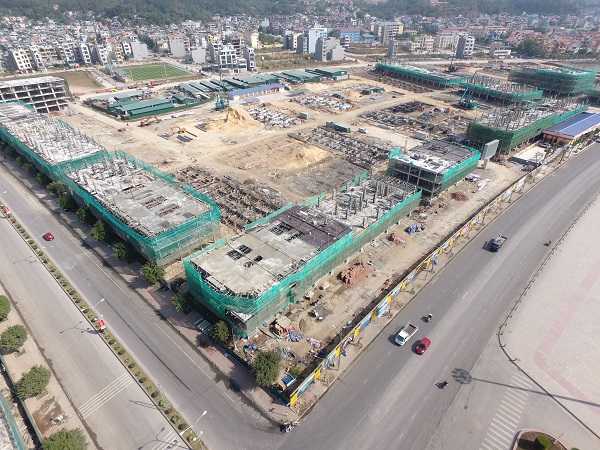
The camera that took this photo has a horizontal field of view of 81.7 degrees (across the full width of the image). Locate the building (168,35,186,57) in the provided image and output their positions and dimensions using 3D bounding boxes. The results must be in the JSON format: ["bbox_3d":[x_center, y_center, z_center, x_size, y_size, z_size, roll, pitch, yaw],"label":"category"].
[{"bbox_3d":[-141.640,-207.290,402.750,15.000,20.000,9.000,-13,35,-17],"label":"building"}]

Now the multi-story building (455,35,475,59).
[{"bbox_3d":[160.230,-171.030,335.510,9.140,17.530,11.450,-7,34,-10],"label":"multi-story building"}]

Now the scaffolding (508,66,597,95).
[{"bbox_3d":[174.730,-102.960,242.390,27.400,12.000,43.300,-20,38,-26],"label":"scaffolding"}]

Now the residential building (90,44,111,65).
[{"bbox_3d":[-183.670,-156.570,318.560,5.030,15.770,15.310,-28,42,-35],"label":"residential building"}]

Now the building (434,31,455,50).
[{"bbox_3d":[164.920,-205.920,389.330,20.130,17.370,11.820,-3,33,-4],"label":"building"}]

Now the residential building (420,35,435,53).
[{"bbox_3d":[139.630,-199.550,381.910,11.060,15.070,11.930,-4,33,-6],"label":"residential building"}]

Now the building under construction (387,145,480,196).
[{"bbox_3d":[47.370,-19.300,122.940,28.890,10.370,18.090,-26,41,-35],"label":"building under construction"}]

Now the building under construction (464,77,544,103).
[{"bbox_3d":[141.650,-94.830,244.960,26.000,8.800,43.000,-18,37,-27],"label":"building under construction"}]

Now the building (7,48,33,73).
[{"bbox_3d":[-267.950,-157.360,332.690,13.000,18.500,11.500,22,40,31],"label":"building"}]

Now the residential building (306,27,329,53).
[{"bbox_3d":[21.950,-243.640,458.110,23.000,29.000,14.000,-16,36,-24],"label":"residential building"}]

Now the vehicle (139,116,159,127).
[{"bbox_3d":[-80.910,-55.250,184.900,3.000,3.300,9.500,23,39,31],"label":"vehicle"}]

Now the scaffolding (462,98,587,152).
[{"bbox_3d":[111.590,-50.670,168.130,70.000,9.000,19.800,-21,38,-27],"label":"scaffolding"}]

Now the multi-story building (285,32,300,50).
[{"bbox_3d":[-9.970,-224.510,425.500,7.500,19.000,15.000,-28,42,-35],"label":"multi-story building"}]

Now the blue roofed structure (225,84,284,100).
[{"bbox_3d":[-26.070,-80.810,211.510,36.360,3.450,6.570,-23,39,-30],"label":"blue roofed structure"}]

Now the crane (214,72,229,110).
[{"bbox_3d":[-48.340,-80.960,209.700,8.000,20.500,6.000,-14,35,-21],"label":"crane"}]

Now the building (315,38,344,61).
[{"bbox_3d":[32.500,-200.080,396.390,26.000,22.000,17.000,-17,36,-25],"label":"building"}]

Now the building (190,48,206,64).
[{"bbox_3d":[-109.740,-182.590,374.900,14.000,13.500,8.000,-13,35,-20],"label":"building"}]

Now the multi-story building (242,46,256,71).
[{"bbox_3d":[-40.960,-135.880,283.900,4.100,17.130,14.010,-16,36,-23],"label":"multi-story building"}]

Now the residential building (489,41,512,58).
[{"bbox_3d":[196.530,-170.290,338.360,14.710,12.760,12.000,-1,33,-2],"label":"residential building"}]

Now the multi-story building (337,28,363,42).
[{"bbox_3d":[65.880,-255.150,468.200,28.770,15.190,17.670,-5,33,-7],"label":"multi-story building"}]

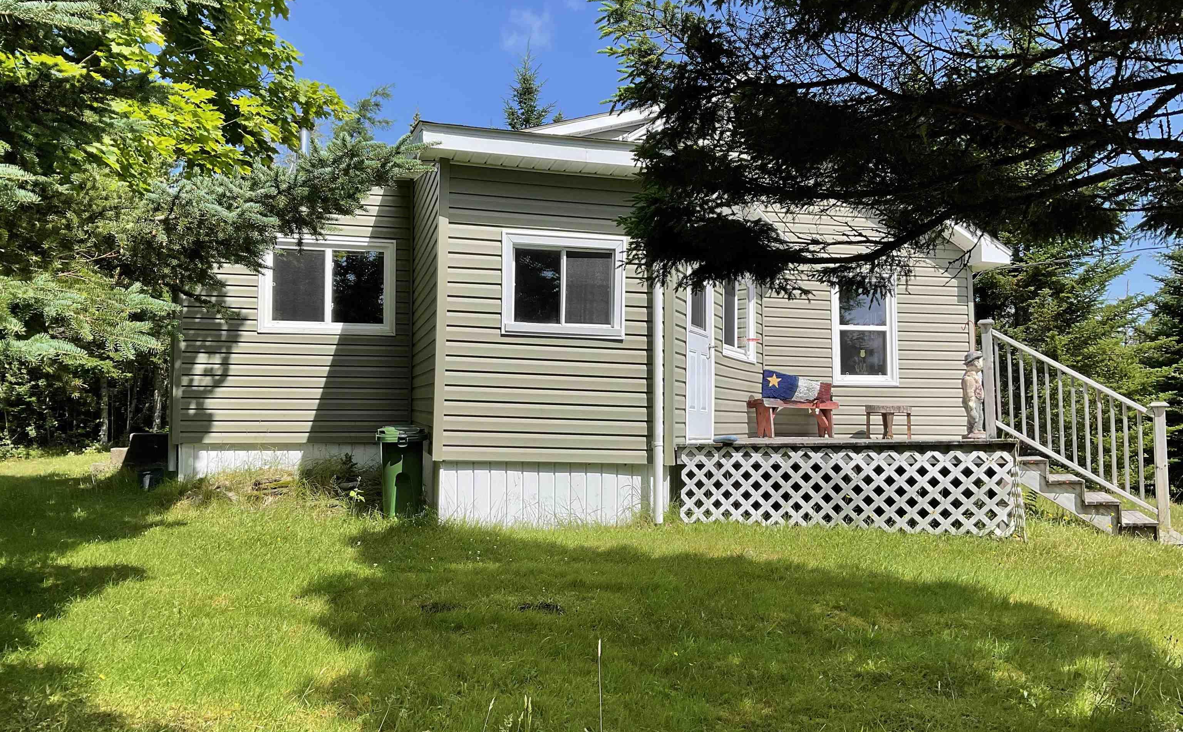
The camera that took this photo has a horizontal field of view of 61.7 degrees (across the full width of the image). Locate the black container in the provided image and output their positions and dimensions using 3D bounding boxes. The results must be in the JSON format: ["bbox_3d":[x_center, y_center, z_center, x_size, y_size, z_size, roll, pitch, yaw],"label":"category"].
[{"bbox_3d":[-4.178,1.054,9.375,0.240,0.220,0.240,1,-3,-17],"label":"black container"}]

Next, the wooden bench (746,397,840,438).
[{"bbox_3d":[2.251,0.597,10.973,1.319,0.431,0.274,3,-4,-42],"label":"wooden bench"}]

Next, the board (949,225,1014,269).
[{"bbox_3d":[4.779,-1.474,12.226,0.800,0.513,0.300,1,-3,-17],"label":"board"}]

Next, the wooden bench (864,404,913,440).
[{"bbox_3d":[3.432,0.658,11.431,0.380,0.390,0.380,2,-4,-34],"label":"wooden bench"}]

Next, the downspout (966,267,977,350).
[{"bbox_3d":[4.734,-0.180,12.327,0.085,2.150,0.085,1,-3,-17],"label":"downspout"}]

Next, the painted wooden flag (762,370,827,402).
[{"bbox_3d":[2.320,0.230,11.180,1.000,0.330,0.130,3,-4,-32],"label":"painted wooden flag"}]

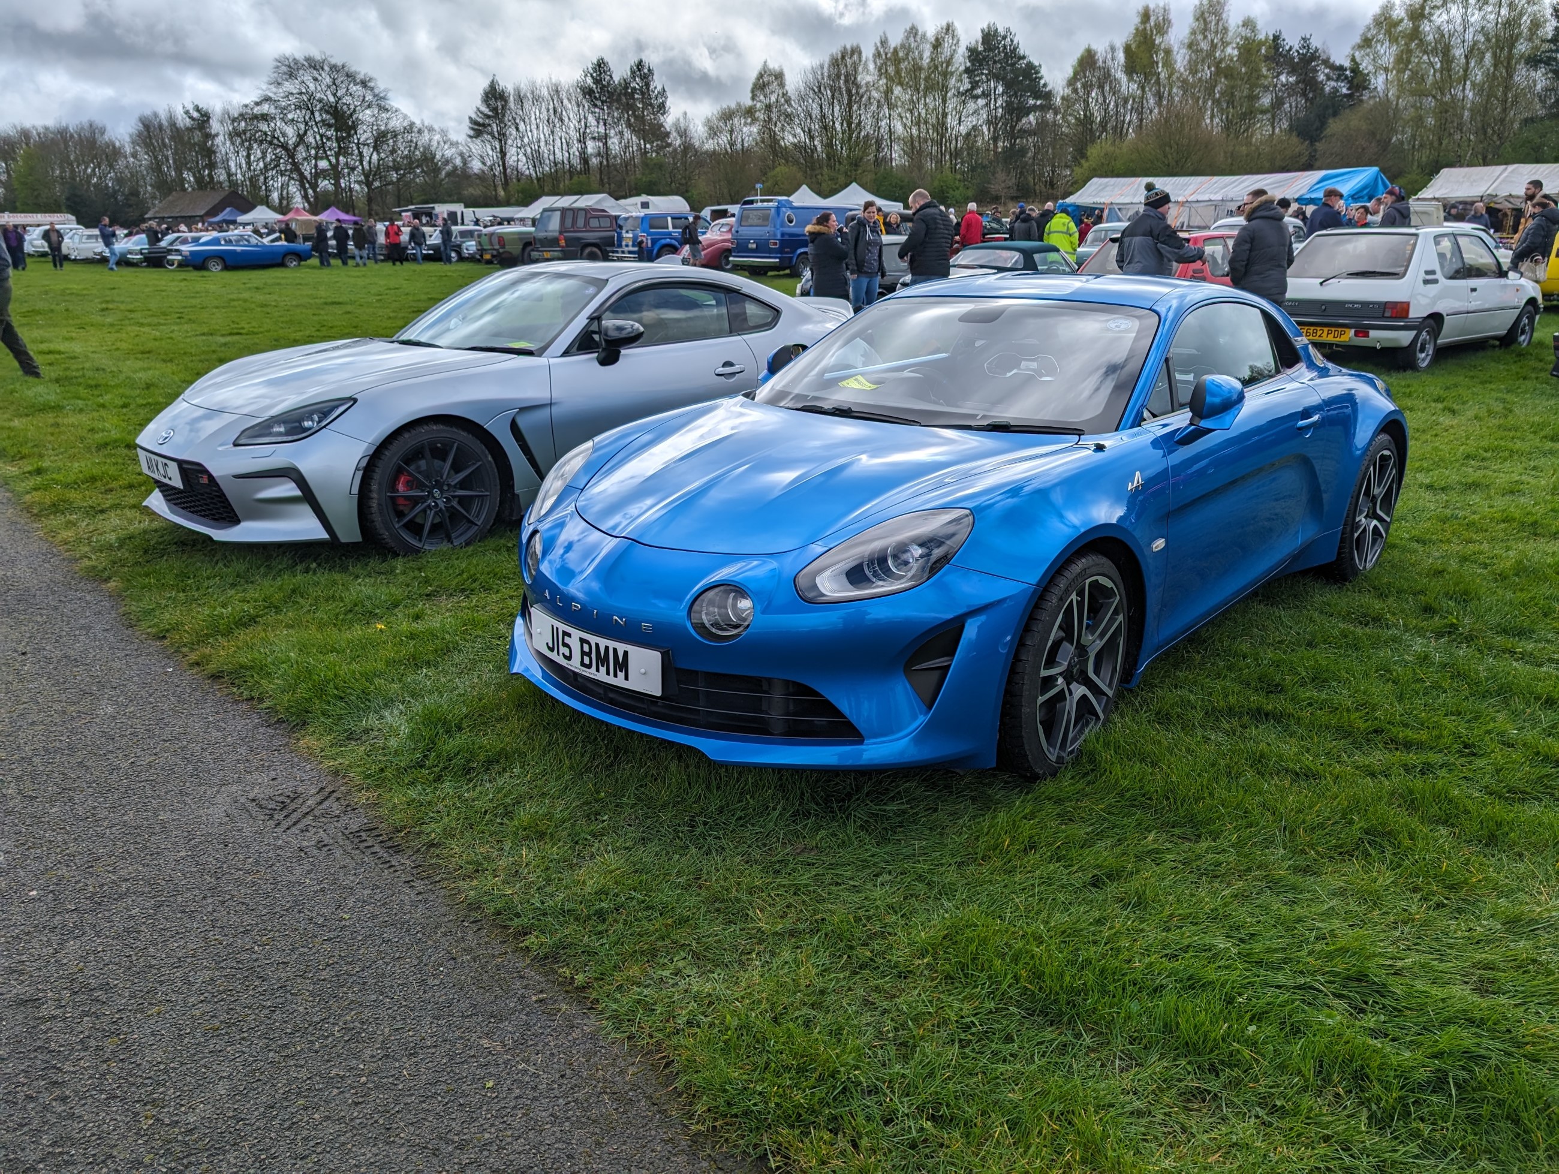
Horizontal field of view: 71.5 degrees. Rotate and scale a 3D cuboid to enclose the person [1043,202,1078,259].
[{"bbox_3d":[5.693,-6.723,21.869,0.660,1.780,0.420,1,18,5],"label":"person"}]

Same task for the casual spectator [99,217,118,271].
[{"bbox_3d":[-23.109,-11.900,37.566,0.570,1.760,0.500,-8,19,-23],"label":"casual spectator"}]

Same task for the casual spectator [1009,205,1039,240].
[{"bbox_3d":[5.149,-7.017,22.563,0.540,1.740,0.360,1,18,3],"label":"casual spectator"}]

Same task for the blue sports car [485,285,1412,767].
[{"bbox_3d":[0.966,-0.522,3.999,1.840,1.250,4.180,15,22,42],"label":"blue sports car"}]

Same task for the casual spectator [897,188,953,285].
[{"bbox_3d":[1.501,-3.304,11.584,0.440,1.800,0.520,10,21,28],"label":"casual spectator"}]

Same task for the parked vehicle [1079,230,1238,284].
[{"bbox_3d":[5.720,-3.994,14.406,3.700,1.360,1.570,-14,23,-34],"label":"parked vehicle"}]

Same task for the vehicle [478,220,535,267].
[{"bbox_3d":[-10.039,-14.969,46.636,2.000,1.860,5.600,17,25,41],"label":"vehicle"}]

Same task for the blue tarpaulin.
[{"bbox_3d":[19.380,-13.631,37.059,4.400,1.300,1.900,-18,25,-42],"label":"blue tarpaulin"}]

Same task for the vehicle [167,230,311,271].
[{"bbox_3d":[-19.655,-12.238,39.452,4.750,1.330,1.870,-18,25,-42],"label":"vehicle"}]

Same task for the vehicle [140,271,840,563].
[{"bbox_3d":[-1.249,-1.170,6.154,1.800,1.300,4.265,15,22,42],"label":"vehicle"}]

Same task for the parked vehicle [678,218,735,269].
[{"bbox_3d":[-1.433,-12.024,38.037,1.780,1.680,4.600,17,25,42],"label":"parked vehicle"}]

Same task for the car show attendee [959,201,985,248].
[{"bbox_3d":[4.033,-7.078,22.566,0.540,1.760,0.360,0,18,2],"label":"car show attendee"}]

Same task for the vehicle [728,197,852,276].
[{"bbox_3d":[0.919,-10.636,32.952,2.000,2.180,4.750,16,24,40],"label":"vehicle"}]

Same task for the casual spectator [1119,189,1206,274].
[{"bbox_3d":[3.594,-2.971,10.584,0.550,1.800,0.640,-14,23,-36],"label":"casual spectator"}]

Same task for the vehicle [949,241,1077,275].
[{"bbox_3d":[3.422,-4.385,15.800,1.660,1.230,3.950,15,24,39],"label":"vehicle"}]

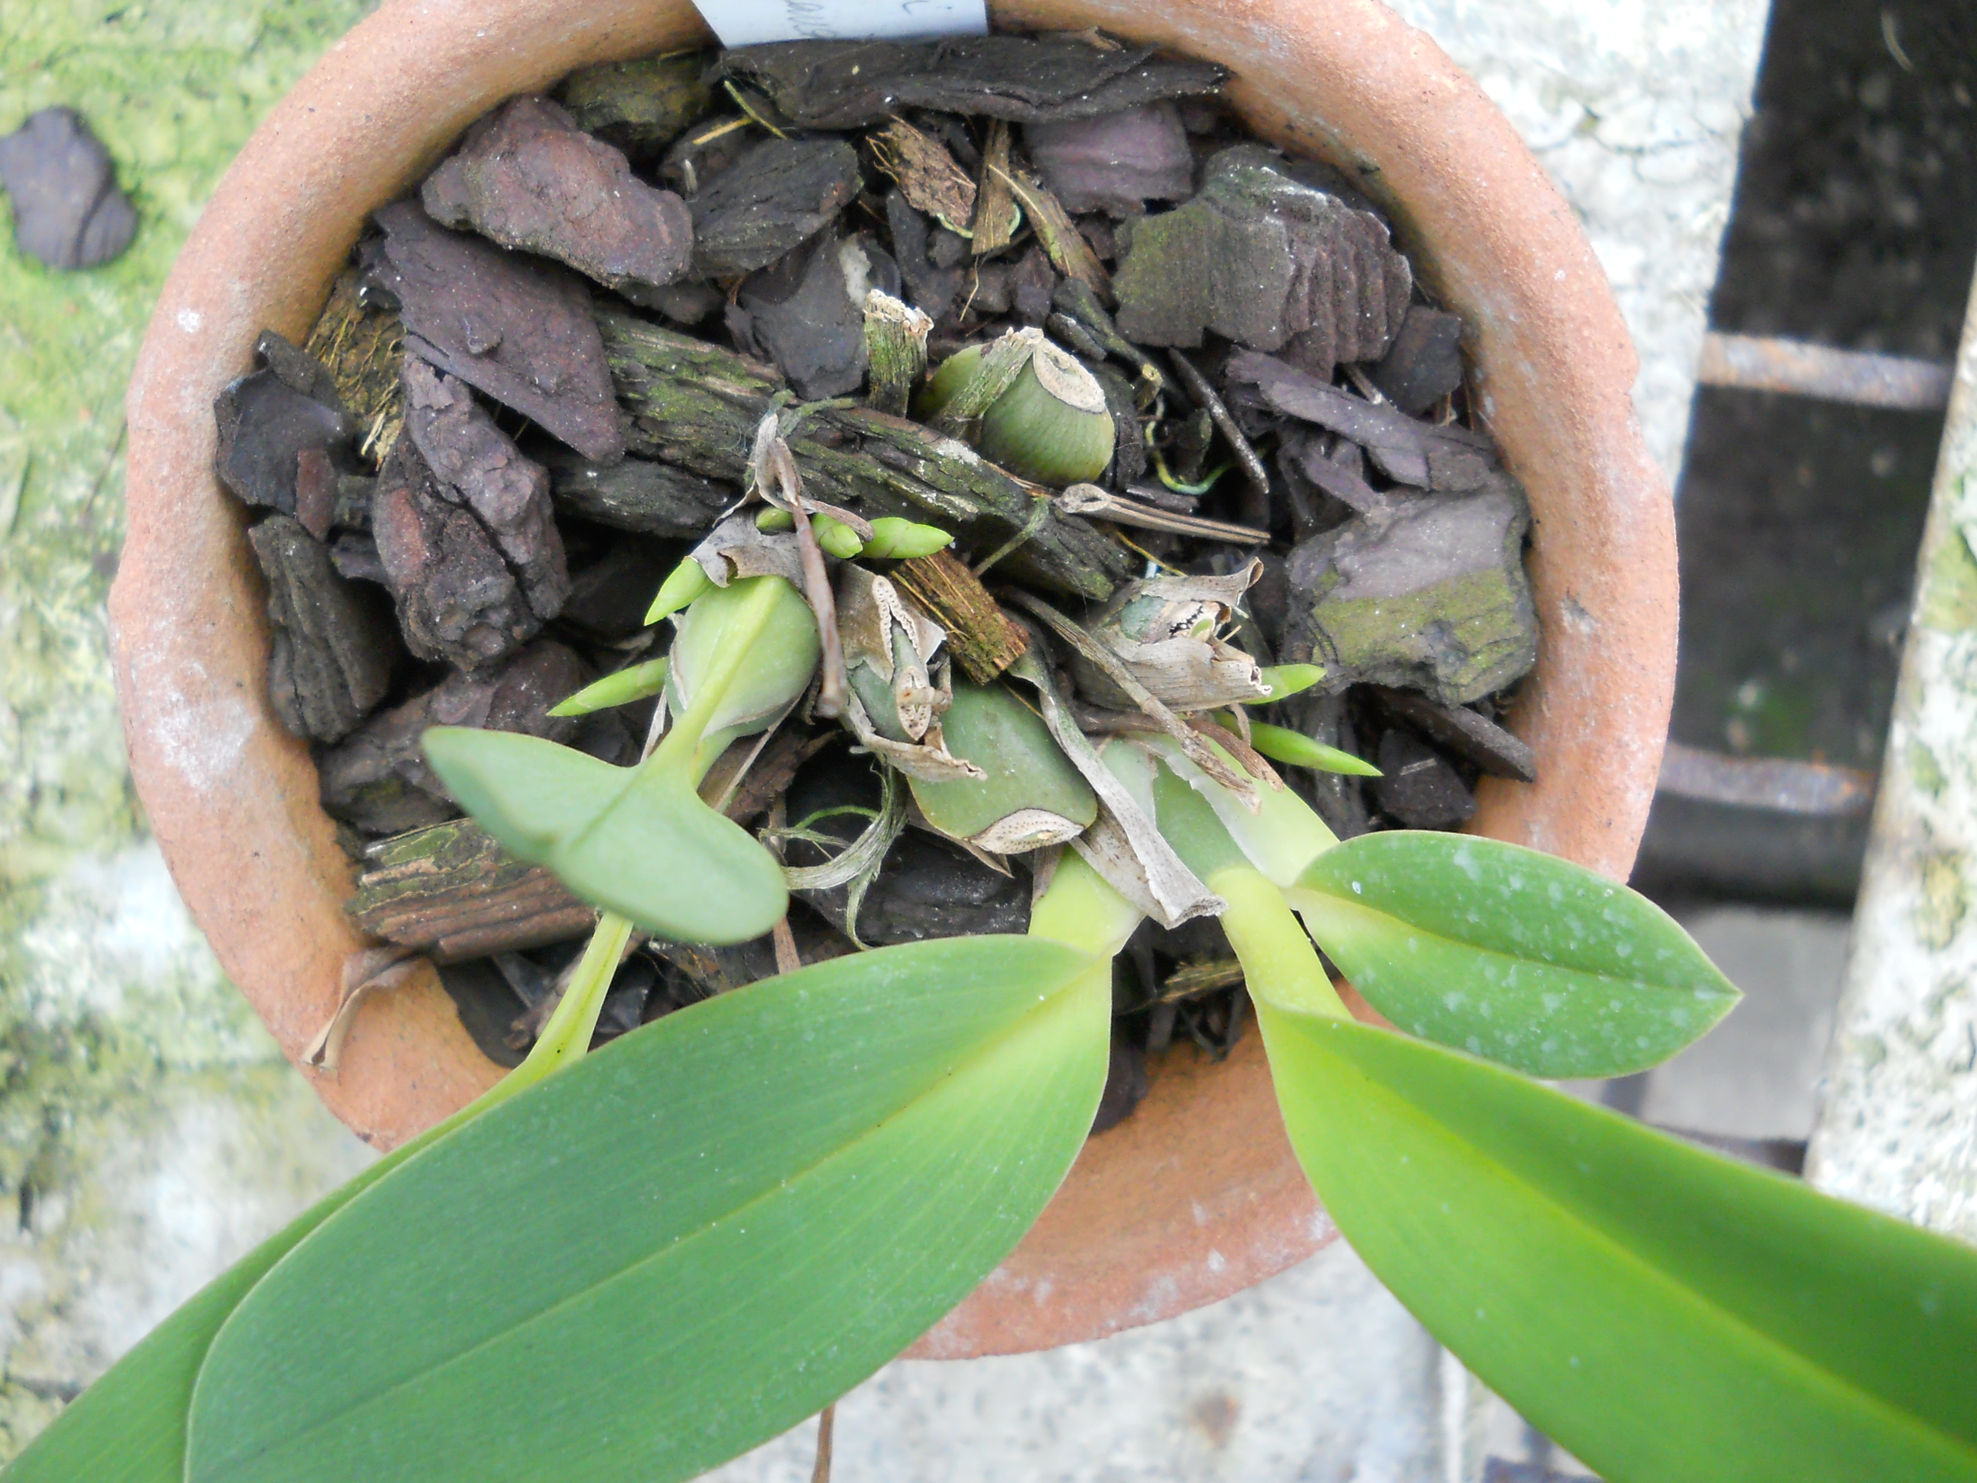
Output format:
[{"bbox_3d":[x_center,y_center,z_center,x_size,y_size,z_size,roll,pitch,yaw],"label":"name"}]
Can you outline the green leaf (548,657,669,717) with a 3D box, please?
[{"bbox_3d":[-0.035,-0.005,0.215,0.012,0.003,0.003,-22,83,-9],"label":"green leaf"}]

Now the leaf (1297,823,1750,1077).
[{"bbox_3d":[0.044,0.017,0.195,0.040,0.005,0.018,13,81,22],"label":"leaf"}]

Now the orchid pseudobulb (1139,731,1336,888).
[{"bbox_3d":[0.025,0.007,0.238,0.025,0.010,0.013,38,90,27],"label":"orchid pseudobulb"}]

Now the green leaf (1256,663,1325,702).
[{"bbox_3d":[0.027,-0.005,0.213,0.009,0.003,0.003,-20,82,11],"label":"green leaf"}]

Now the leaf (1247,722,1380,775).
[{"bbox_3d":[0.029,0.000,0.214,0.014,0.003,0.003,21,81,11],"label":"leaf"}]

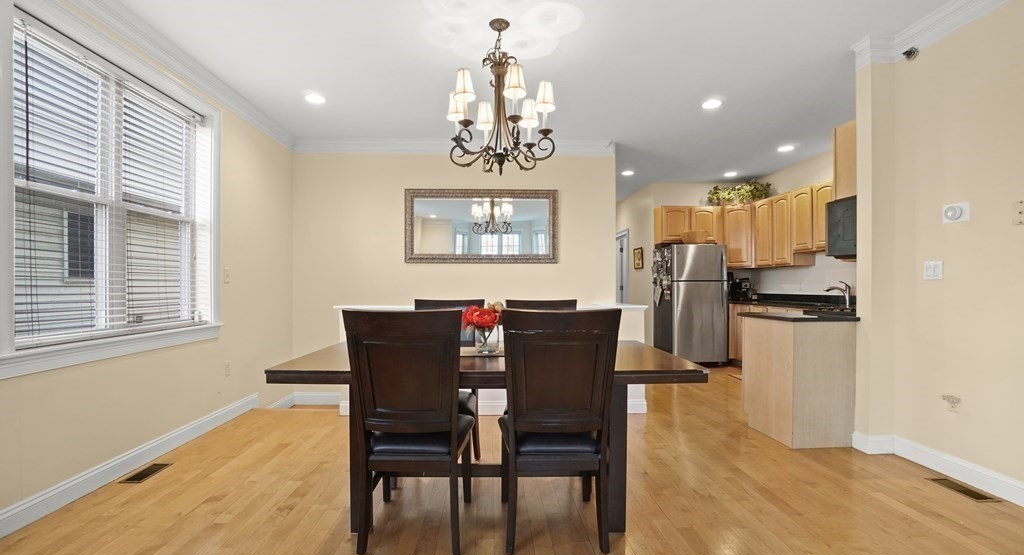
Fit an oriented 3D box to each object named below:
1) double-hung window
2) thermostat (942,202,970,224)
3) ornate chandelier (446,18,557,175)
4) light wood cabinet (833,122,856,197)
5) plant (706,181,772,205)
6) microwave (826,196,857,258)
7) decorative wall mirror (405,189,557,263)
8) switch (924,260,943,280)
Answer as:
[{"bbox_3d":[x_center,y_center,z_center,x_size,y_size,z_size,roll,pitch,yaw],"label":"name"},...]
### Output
[{"bbox_3d":[-2.387,-0.439,2.675,0.130,1.630,1.470,0,-1,-3],"label":"double-hung window"},{"bbox_3d":[2.589,-0.379,2.502,0.035,0.110,0.140,0,-1,-3],"label":"thermostat"},{"bbox_3d":[-0.068,-1.093,2.645,0.670,0.925,0.670,0,-1,-3],"label":"ornate chandelier"},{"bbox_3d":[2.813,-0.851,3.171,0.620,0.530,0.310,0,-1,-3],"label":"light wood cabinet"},{"bbox_3d":[3.381,-1.229,6.355,0.840,0.380,0.400,-1,-1,37],"label":"plant"},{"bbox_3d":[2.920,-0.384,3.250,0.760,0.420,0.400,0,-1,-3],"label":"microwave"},{"bbox_3d":[-0.347,-0.584,4.850,1.745,0.850,0.040,0,-1,-3],"label":"decorative wall mirror"},{"bbox_3d":[2.585,-0.045,2.620,0.012,0.116,0.116,0,-1,-3],"label":"switch"}]

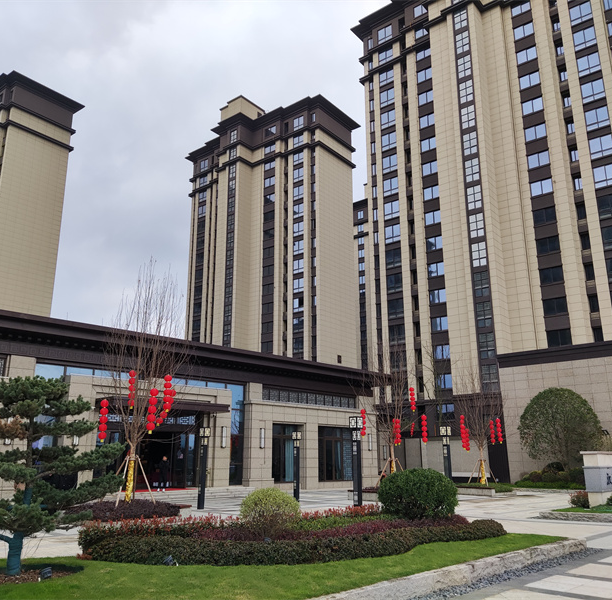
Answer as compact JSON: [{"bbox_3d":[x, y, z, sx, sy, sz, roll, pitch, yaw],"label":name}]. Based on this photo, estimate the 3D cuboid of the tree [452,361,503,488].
[{"bbox_3d":[8.682,6.135,29.423,2.600,6.368,2.500,-4,-16,16],"label":"tree"}]

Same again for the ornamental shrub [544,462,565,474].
[{"bbox_3d":[14.394,9.914,33.400,1.120,1.050,1.100,-13,-20,40],"label":"ornamental shrub"}]

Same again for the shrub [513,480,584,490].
[{"bbox_3d":[13.140,9.822,30.800,4.691,0.420,1.000,-13,-20,40],"label":"shrub"}]

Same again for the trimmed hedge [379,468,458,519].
[{"bbox_3d":[2.580,4.557,13.369,1.800,1.264,1.750,-3,-16,10],"label":"trimmed hedge"}]

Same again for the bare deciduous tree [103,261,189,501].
[{"bbox_3d":[-4.783,2.261,17.220,2.450,7.403,2.400,4,-16,-15],"label":"bare deciduous tree"}]

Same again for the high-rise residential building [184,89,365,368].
[{"bbox_3d":[-7.339,-2.681,93.427,31.000,57.000,15.200,-12,-19,37],"label":"high-rise residential building"}]

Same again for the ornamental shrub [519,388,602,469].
[{"bbox_3d":[13.722,7.375,31.154,4.200,5.180,4.100,-7,-17,22],"label":"ornamental shrub"}]

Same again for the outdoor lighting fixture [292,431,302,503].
[{"bbox_3d":[-0.366,6.866,23.866,0.270,2.800,0.270,-13,-20,40],"label":"outdoor lighting fixture"}]

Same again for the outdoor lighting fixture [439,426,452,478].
[{"bbox_3d":[4.946,5.832,20.066,0.270,2.800,0.270,-13,-20,40],"label":"outdoor lighting fixture"}]

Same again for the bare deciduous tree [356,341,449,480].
[{"bbox_3d":[4.560,5.747,29.075,4.200,6.700,4.200,0,-15,0],"label":"bare deciduous tree"}]

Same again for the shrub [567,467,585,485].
[{"bbox_3d":[14.895,9.727,31.700,1.100,0.980,1.050,-13,-20,40],"label":"shrub"}]

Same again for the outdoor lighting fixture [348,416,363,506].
[{"bbox_3d":[1.392,4.674,15.930,0.310,2.845,0.310,15,-21,-43],"label":"outdoor lighting fixture"}]

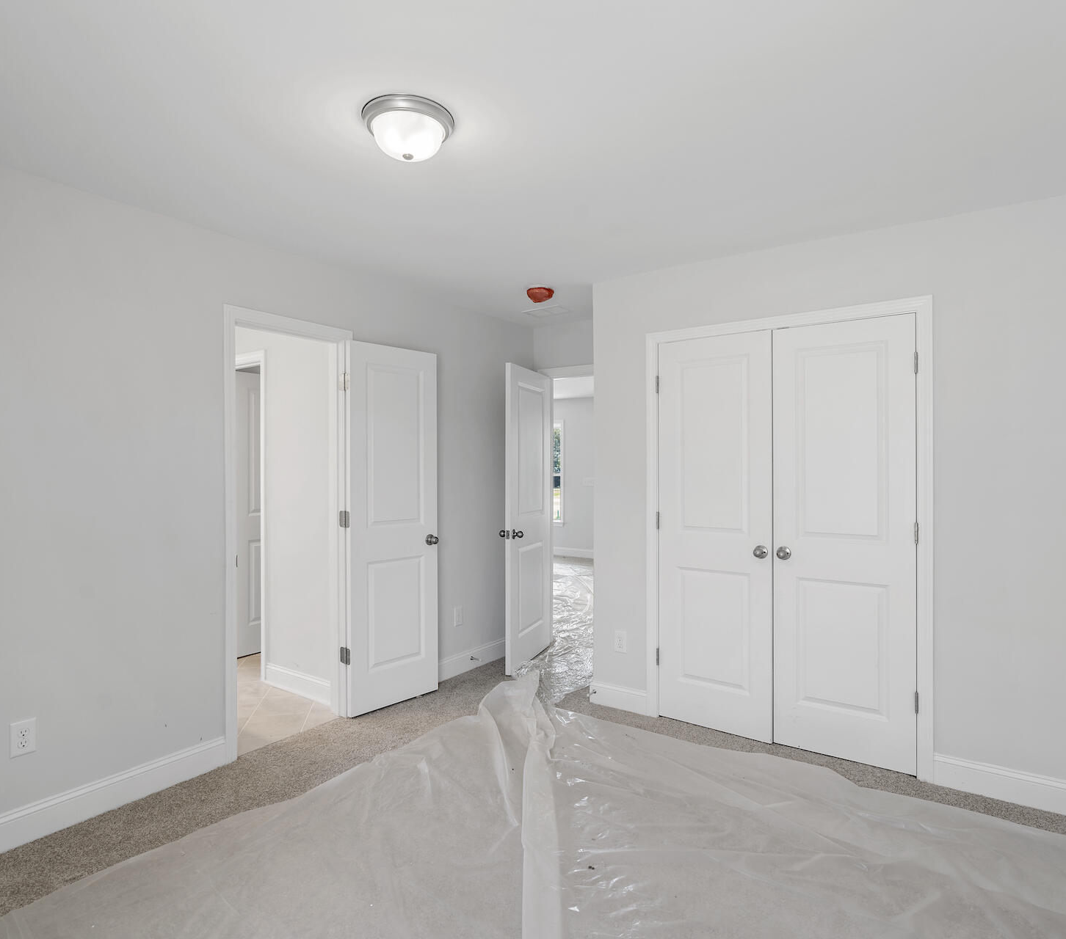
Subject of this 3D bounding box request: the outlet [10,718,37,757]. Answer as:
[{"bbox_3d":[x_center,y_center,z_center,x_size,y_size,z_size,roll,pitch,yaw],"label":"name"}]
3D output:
[{"bbox_3d":[-1.867,0.986,2.296,0.009,0.120,0.075,0,0,35],"label":"outlet"}]

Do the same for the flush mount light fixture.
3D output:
[{"bbox_3d":[-0.382,-1.016,1.930,0.277,0.118,0.277,0,0,0],"label":"flush mount light fixture"}]

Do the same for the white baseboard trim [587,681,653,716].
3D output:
[{"bbox_3d":[0.487,1.301,3.580,0.371,0.135,0.016,0,0,35],"label":"white baseboard trim"}]

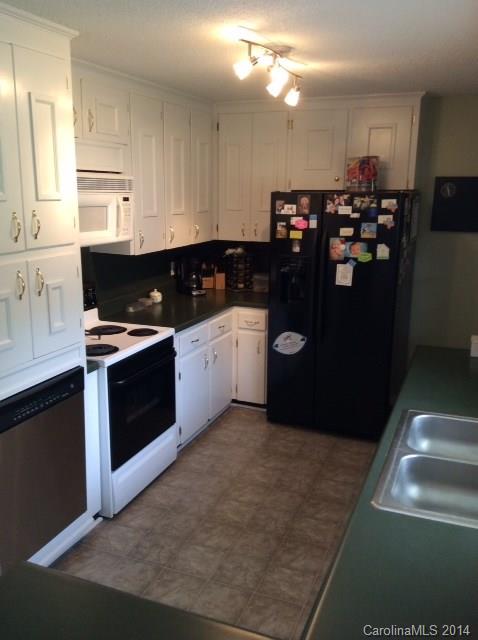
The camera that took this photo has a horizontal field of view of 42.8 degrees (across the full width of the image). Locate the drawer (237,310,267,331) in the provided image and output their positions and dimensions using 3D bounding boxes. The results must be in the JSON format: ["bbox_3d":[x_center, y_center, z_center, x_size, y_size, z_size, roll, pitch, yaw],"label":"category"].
[{"bbox_3d":[0.172,-0.035,4.763,0.235,0.144,0.430,6,14,22],"label":"drawer"}]

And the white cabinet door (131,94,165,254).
[{"bbox_3d":[-0.571,-0.911,3.882,0.045,0.953,0.387,6,14,22],"label":"white cabinet door"}]

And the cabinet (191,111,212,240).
[{"bbox_3d":[-0.411,-1.082,4.626,0.325,0.958,0.350,6,14,22],"label":"cabinet"}]

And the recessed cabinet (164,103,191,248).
[{"bbox_3d":[-0.554,-1.004,4.290,0.325,0.953,0.398,6,14,22],"label":"recessed cabinet"}]

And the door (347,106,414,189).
[{"bbox_3d":[0.991,-1.210,4.316,0.425,0.570,0.025,6,15,22],"label":"door"}]

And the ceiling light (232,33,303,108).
[{"bbox_3d":[0.157,-1.168,2.884,0.185,0.235,0.890,6,14,22],"label":"ceiling light"}]

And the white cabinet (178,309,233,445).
[{"bbox_3d":[-0.492,0.357,4.423,0.615,0.795,0.902,6,14,22],"label":"white cabinet"}]

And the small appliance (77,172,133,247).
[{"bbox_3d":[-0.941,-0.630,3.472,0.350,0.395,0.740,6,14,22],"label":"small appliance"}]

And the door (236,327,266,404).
[{"bbox_3d":[0.102,0.377,4.663,0.234,0.580,0.040,6,14,22],"label":"door"}]

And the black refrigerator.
[{"bbox_3d":[0.748,-0.073,4.581,0.888,1.745,0.700,6,14,22],"label":"black refrigerator"}]

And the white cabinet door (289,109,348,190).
[{"bbox_3d":[0.582,-1.252,4.481,0.420,0.570,0.025,6,15,22],"label":"white cabinet door"}]

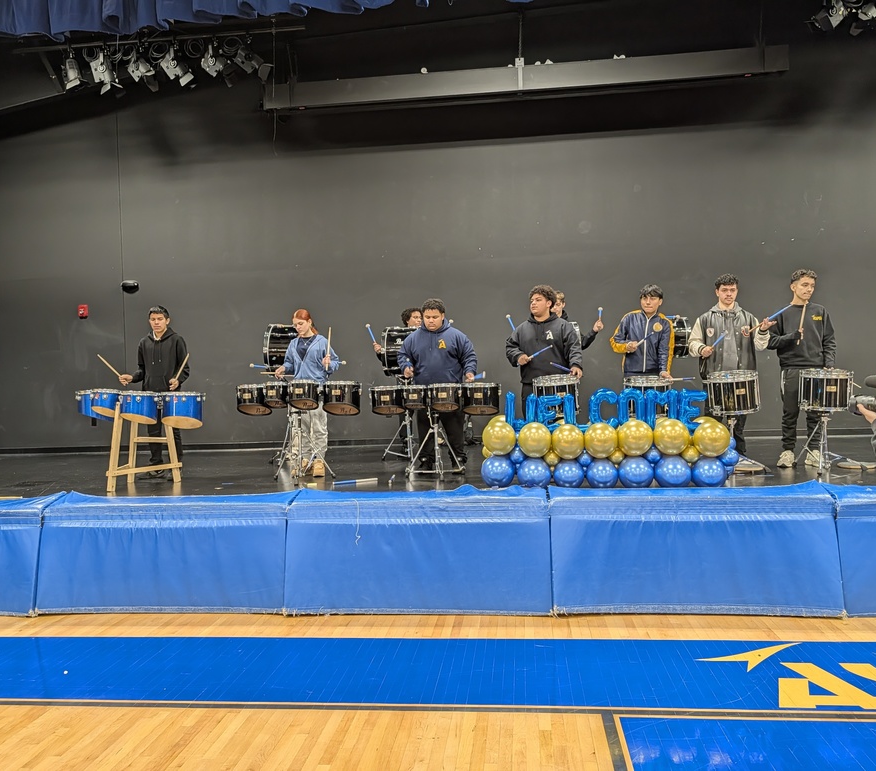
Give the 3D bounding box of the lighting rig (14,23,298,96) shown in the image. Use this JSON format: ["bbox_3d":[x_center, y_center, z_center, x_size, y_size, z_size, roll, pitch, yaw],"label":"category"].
[{"bbox_3d":[-2.919,-3.383,7.400,3.000,0.500,0.400,-2,1,7],"label":"lighting rig"}]

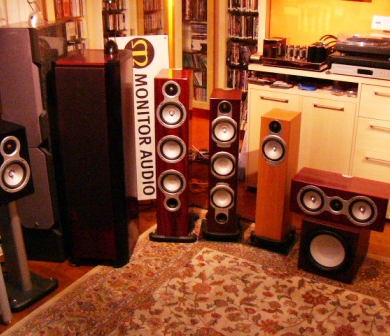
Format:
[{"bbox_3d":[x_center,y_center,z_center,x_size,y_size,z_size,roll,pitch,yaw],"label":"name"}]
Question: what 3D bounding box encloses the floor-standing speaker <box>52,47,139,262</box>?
[{"bbox_3d":[-0.566,-0.060,2.756,0.360,1.180,0.540,2,20,3],"label":"floor-standing speaker"}]

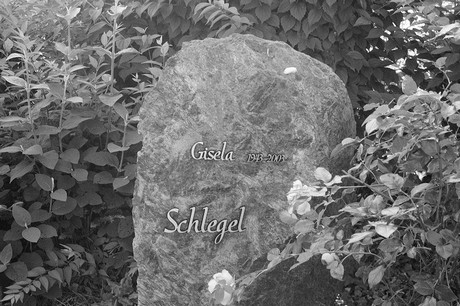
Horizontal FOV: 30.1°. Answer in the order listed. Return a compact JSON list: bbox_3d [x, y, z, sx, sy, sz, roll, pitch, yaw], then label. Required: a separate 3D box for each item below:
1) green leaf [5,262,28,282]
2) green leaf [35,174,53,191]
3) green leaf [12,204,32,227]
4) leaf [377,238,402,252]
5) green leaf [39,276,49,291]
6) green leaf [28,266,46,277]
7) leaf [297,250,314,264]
[{"bbox_3d":[-0.617,0.345,2.470,0.079,0.012,0.055,29,55,18],"label":"green leaf"},{"bbox_3d":[-0.545,0.086,2.500,0.061,0.040,0.013,41,-15,14],"label":"green leaf"},{"bbox_3d":[-0.619,0.186,2.550,0.047,0.076,0.014,-35,-16,-19],"label":"green leaf"},{"bbox_3d":[0.410,0.238,2.200,0.058,0.038,0.013,-6,-30,-3],"label":"leaf"},{"bbox_3d":[-0.522,0.367,2.400,0.022,0.049,0.008,-21,-20,-28],"label":"green leaf"},{"bbox_3d":[-0.529,0.326,2.350,0.050,0.010,0.030,-17,48,-17],"label":"green leaf"},{"bbox_3d":[0.194,0.269,2.200,0.055,0.012,0.027,-37,52,-7],"label":"leaf"}]

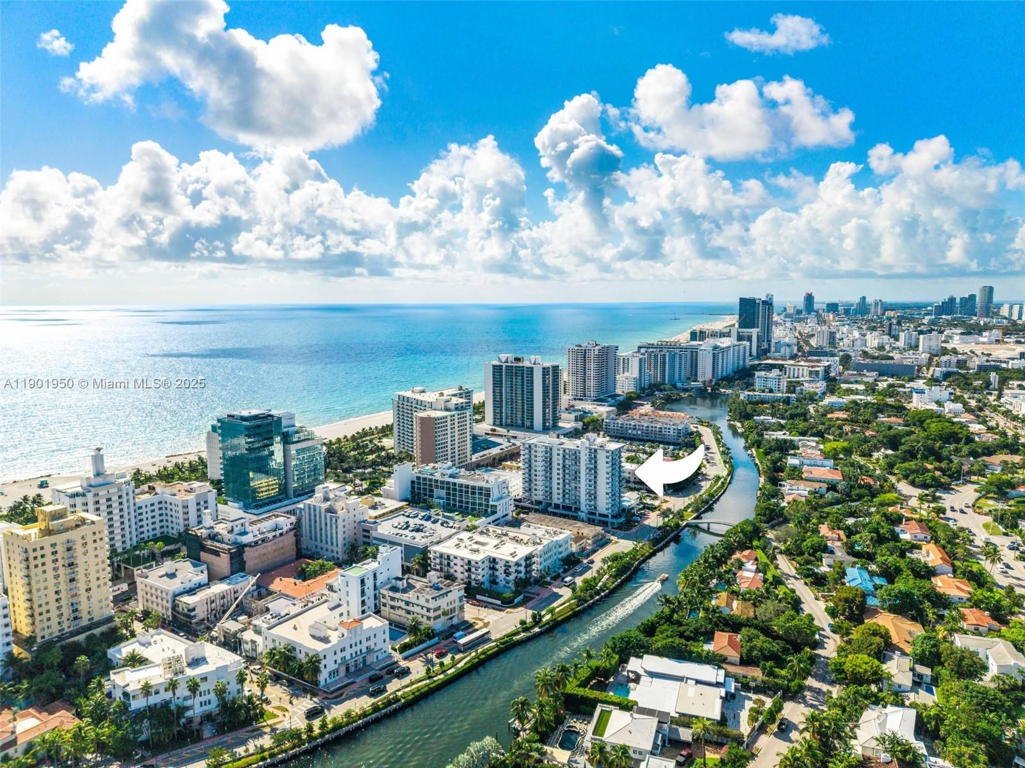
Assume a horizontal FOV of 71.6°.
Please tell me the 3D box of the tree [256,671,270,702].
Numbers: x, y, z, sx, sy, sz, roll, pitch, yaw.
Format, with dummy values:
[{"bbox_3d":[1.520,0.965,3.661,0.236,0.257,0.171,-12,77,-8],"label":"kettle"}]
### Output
[{"bbox_3d":[-71.910,87.160,204.240,3.900,9.680,3.900,0,7,0],"label":"tree"}]

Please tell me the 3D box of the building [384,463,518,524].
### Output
[{"bbox_3d":[-31.190,57.050,389.560,68.000,23.000,24.500,4,8,32],"label":"building"}]

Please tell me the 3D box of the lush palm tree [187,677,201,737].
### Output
[{"bbox_3d":[-86.390,87.420,192.250,4.100,17.500,4.100,7,10,45],"label":"lush palm tree"}]

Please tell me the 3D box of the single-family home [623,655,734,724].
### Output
[{"bbox_3d":[46.850,87.260,201.710,27.000,6.800,22.500,2,7,20],"label":"single-family home"}]

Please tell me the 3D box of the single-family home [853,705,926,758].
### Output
[{"bbox_3d":[97.160,89.880,183.410,15.500,5.500,17.000,3,8,28],"label":"single-family home"}]

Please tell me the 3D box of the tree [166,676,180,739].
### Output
[{"bbox_3d":[-90.020,85.680,188.240,3.900,16.590,3.900,0,7,0],"label":"tree"}]

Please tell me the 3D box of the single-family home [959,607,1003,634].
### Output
[{"bbox_3d":[161.330,82.290,246.490,10.500,5.200,13.000,2,7,18],"label":"single-family home"}]

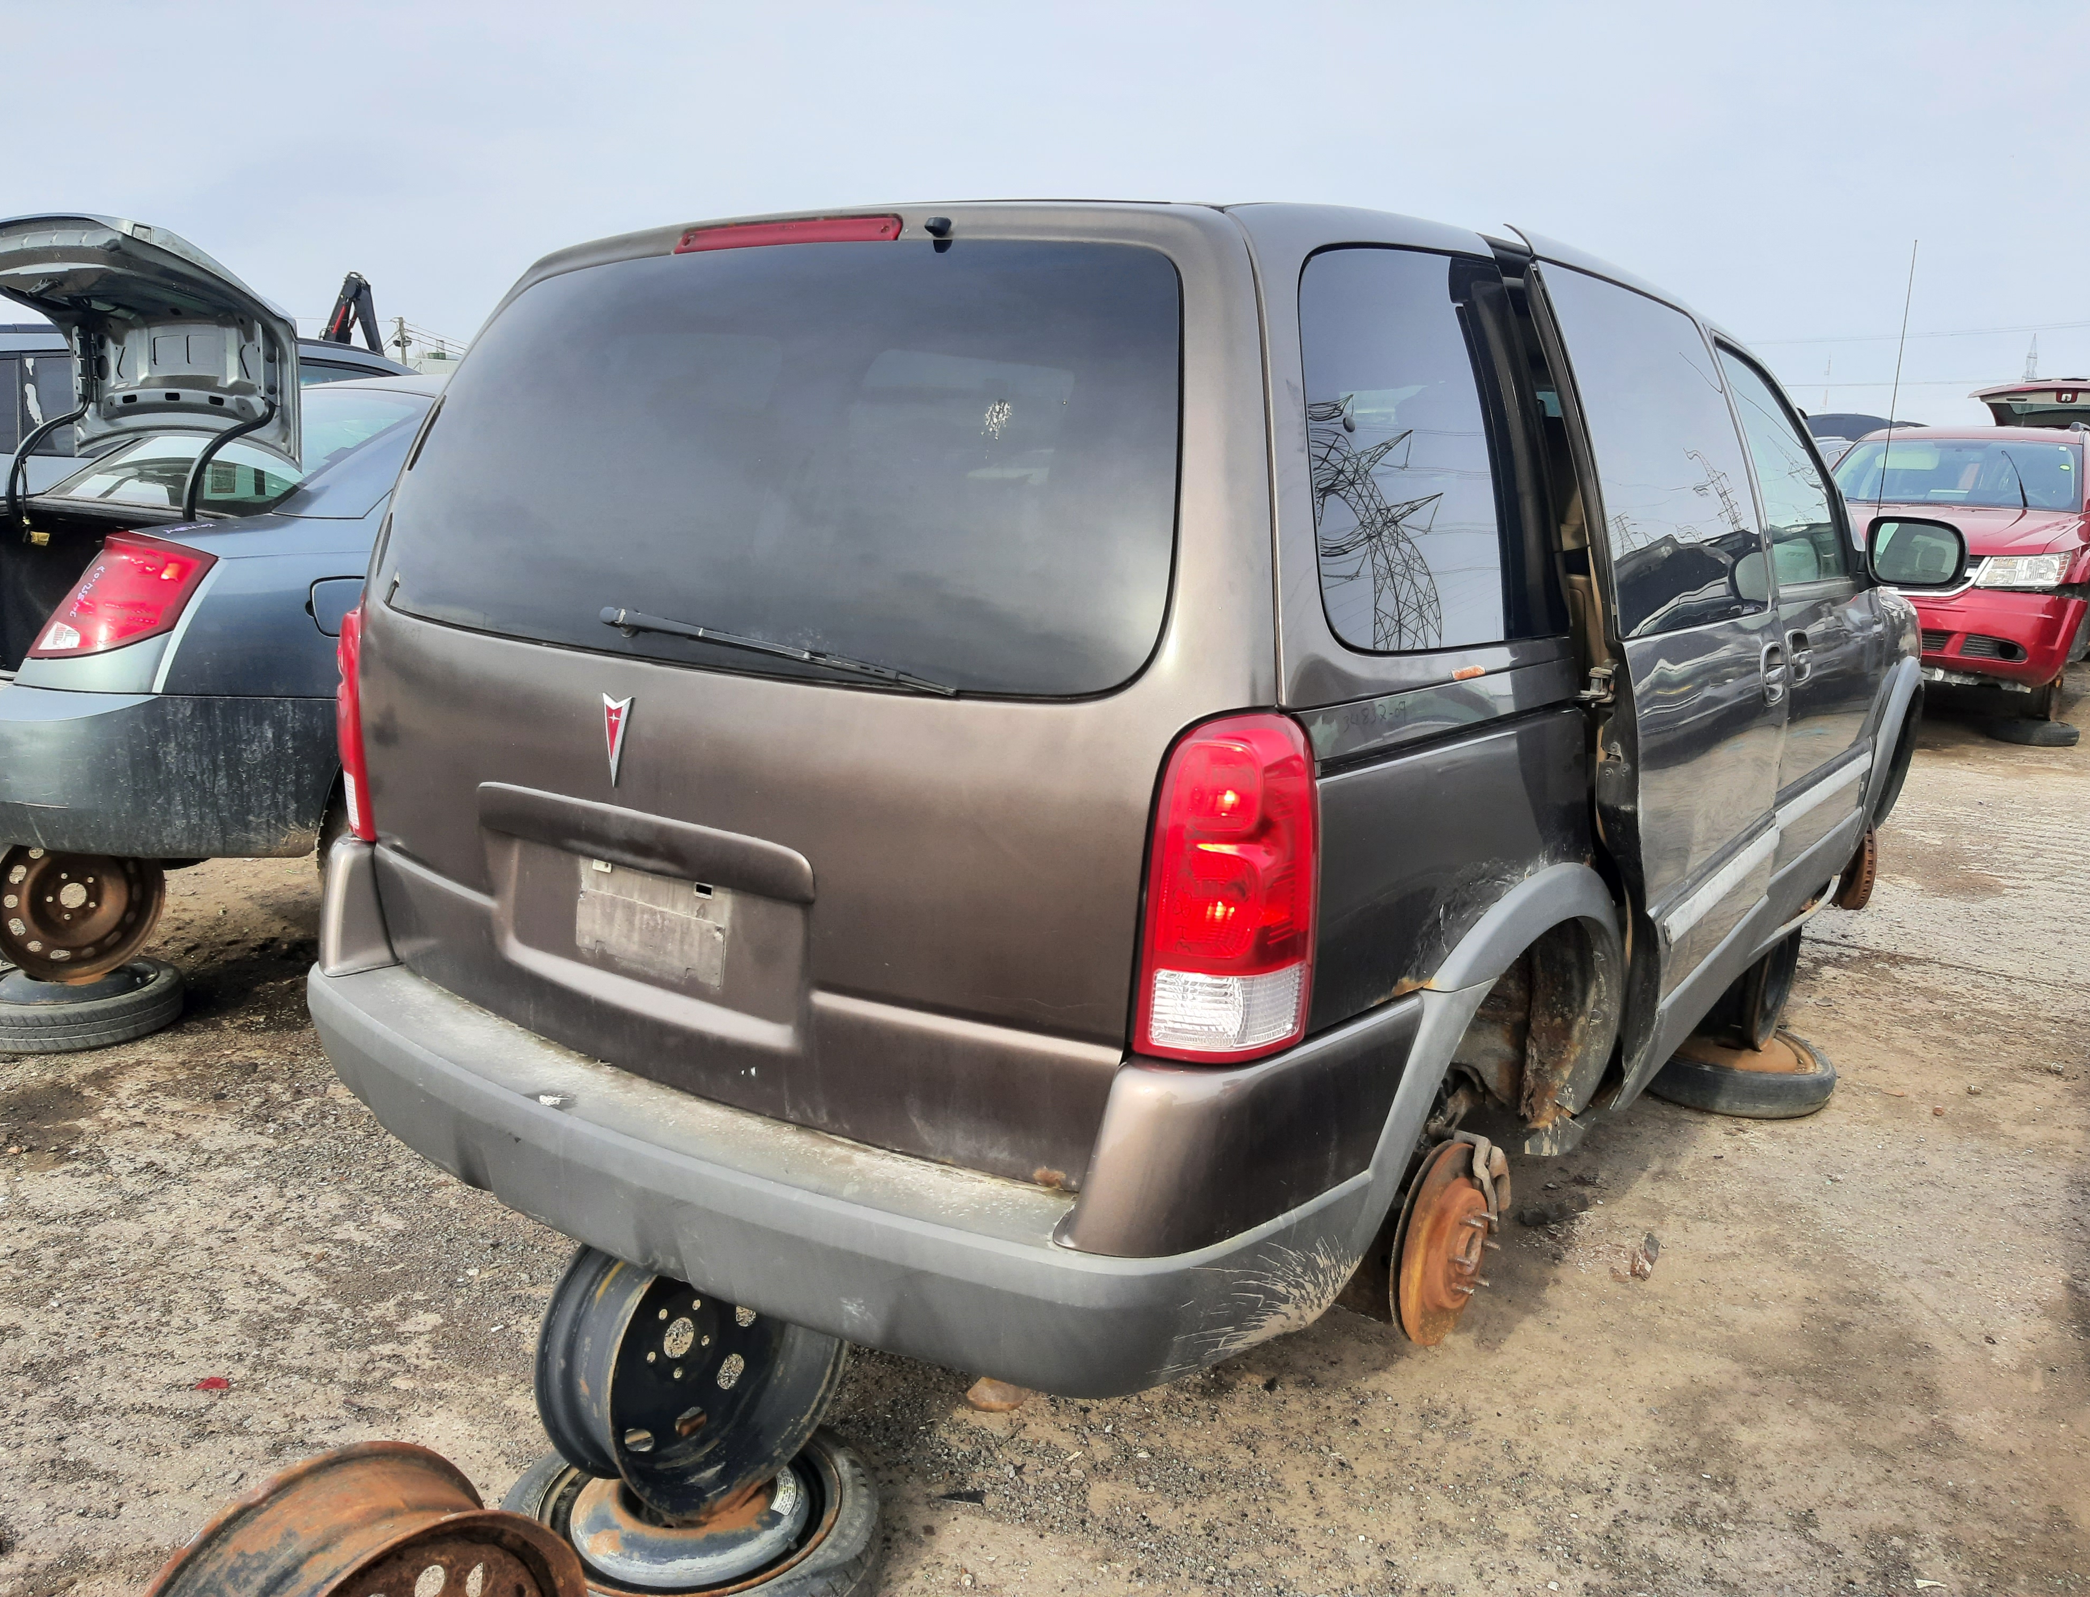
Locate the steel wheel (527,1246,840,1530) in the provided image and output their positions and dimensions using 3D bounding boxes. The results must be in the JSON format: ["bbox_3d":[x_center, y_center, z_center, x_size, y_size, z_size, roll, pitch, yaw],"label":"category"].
[{"bbox_3d":[-0.473,0.746,2.202,0.170,0.420,0.420,11,15,38],"label":"steel wheel"}]

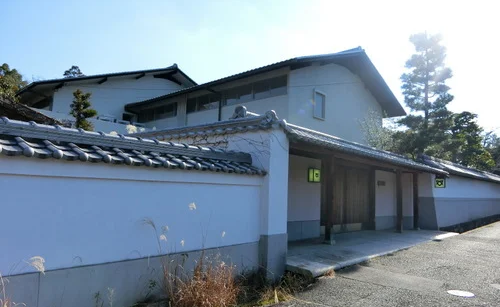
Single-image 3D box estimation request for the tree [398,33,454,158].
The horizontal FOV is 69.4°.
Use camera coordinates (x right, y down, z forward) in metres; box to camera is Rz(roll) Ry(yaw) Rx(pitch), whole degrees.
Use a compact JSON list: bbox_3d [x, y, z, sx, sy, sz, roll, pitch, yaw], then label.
[{"bbox_3d":[9.685,-1.358,19.889,2.900,10.200,2.900,-4,-8,40],"label":"tree"}]

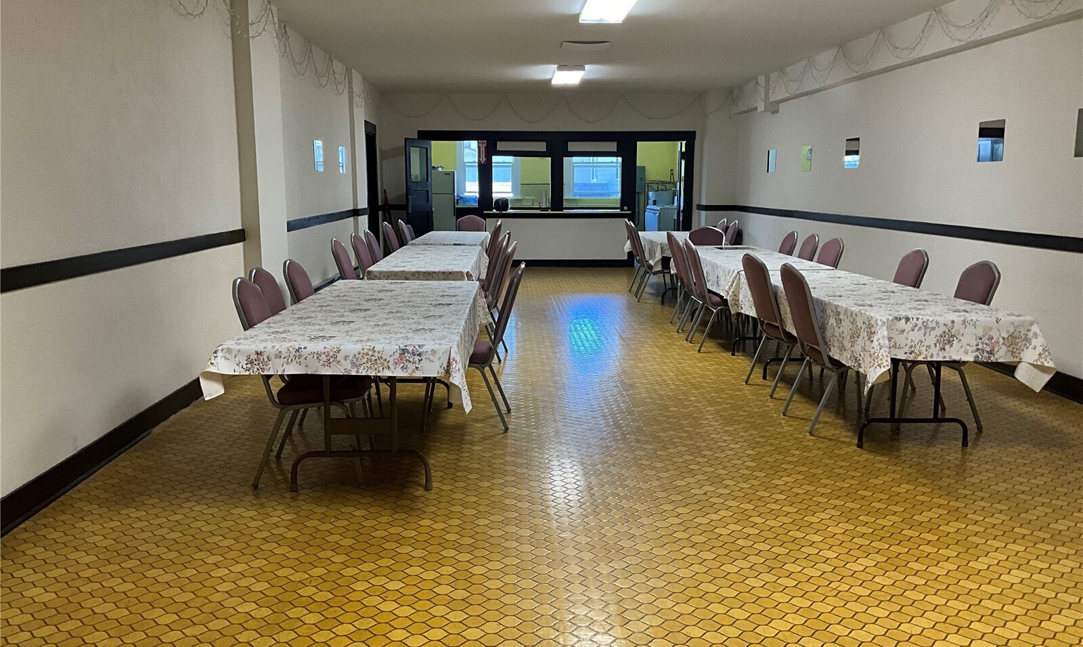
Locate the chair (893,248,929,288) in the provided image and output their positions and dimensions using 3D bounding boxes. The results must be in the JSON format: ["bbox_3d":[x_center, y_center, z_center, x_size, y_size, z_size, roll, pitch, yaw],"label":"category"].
[{"bbox_3d":[2.281,-0.046,6.257,0.610,0.935,0.450,0,9,0],"label":"chair"}]

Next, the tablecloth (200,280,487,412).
[{"bbox_3d":[-0.825,0.038,4.728,1.050,0.270,2.500,0,9,-2],"label":"tablecloth"}]

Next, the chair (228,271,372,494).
[{"bbox_3d":[-1.106,0.258,4.308,0.630,0.935,0.450,0,9,-2],"label":"chair"}]

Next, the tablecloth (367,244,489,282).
[{"bbox_3d":[-0.936,-0.439,7.921,0.900,0.295,2.750,0,9,-2],"label":"tablecloth"}]

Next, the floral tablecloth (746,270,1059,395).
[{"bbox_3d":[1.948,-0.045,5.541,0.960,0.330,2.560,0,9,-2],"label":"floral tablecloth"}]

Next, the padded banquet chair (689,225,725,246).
[{"bbox_3d":[1.752,-0.607,9.943,0.450,0.930,0.570,0,9,-2],"label":"padded banquet chair"}]

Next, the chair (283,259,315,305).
[{"bbox_3d":[-1.192,0.103,5.380,0.570,0.930,0.450,0,9,-2],"label":"chair"}]

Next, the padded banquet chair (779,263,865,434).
[{"bbox_3d":[1.674,0.120,5.181,0.620,0.935,0.450,-1,9,-4],"label":"padded banquet chair"}]

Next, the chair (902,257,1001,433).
[{"bbox_3d":[2.279,0.117,5.274,0.570,0.930,0.450,0,9,-1],"label":"chair"}]

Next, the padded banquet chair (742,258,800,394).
[{"bbox_3d":[1.649,-0.011,6.102,0.570,0.930,0.450,-1,9,-8],"label":"padded banquet chair"}]

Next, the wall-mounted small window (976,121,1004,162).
[{"bbox_3d":[3.382,-1.370,6.833,0.030,0.305,0.380,0,9,-2],"label":"wall-mounted small window"}]

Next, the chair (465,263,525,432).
[{"bbox_3d":[-0.383,0.118,5.280,0.570,0.930,0.450,0,9,0],"label":"chair"}]

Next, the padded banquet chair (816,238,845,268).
[{"bbox_3d":[2.154,-0.235,7.489,0.610,0.935,0.450,0,9,-2],"label":"padded banquet chair"}]

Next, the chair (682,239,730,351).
[{"bbox_3d":[1.492,-0.257,7.689,0.570,0.930,0.450,0,9,-1],"label":"chair"}]

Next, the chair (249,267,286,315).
[{"bbox_3d":[-1.235,0.177,4.904,0.570,0.930,0.450,0,9,2],"label":"chair"}]

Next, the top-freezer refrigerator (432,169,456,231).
[{"bbox_3d":[-2.104,-2.262,18.357,0.720,1.630,0.700,0,9,-2],"label":"top-freezer refrigerator"}]

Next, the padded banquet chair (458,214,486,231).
[{"bbox_3d":[-0.978,-1.016,12.598,0.450,0.935,0.610,0,9,-2],"label":"padded banquet chair"}]

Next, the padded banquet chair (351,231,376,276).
[{"bbox_3d":[-1.407,-0.354,8.294,0.610,0.935,0.450,0,9,2],"label":"padded banquet chair"}]

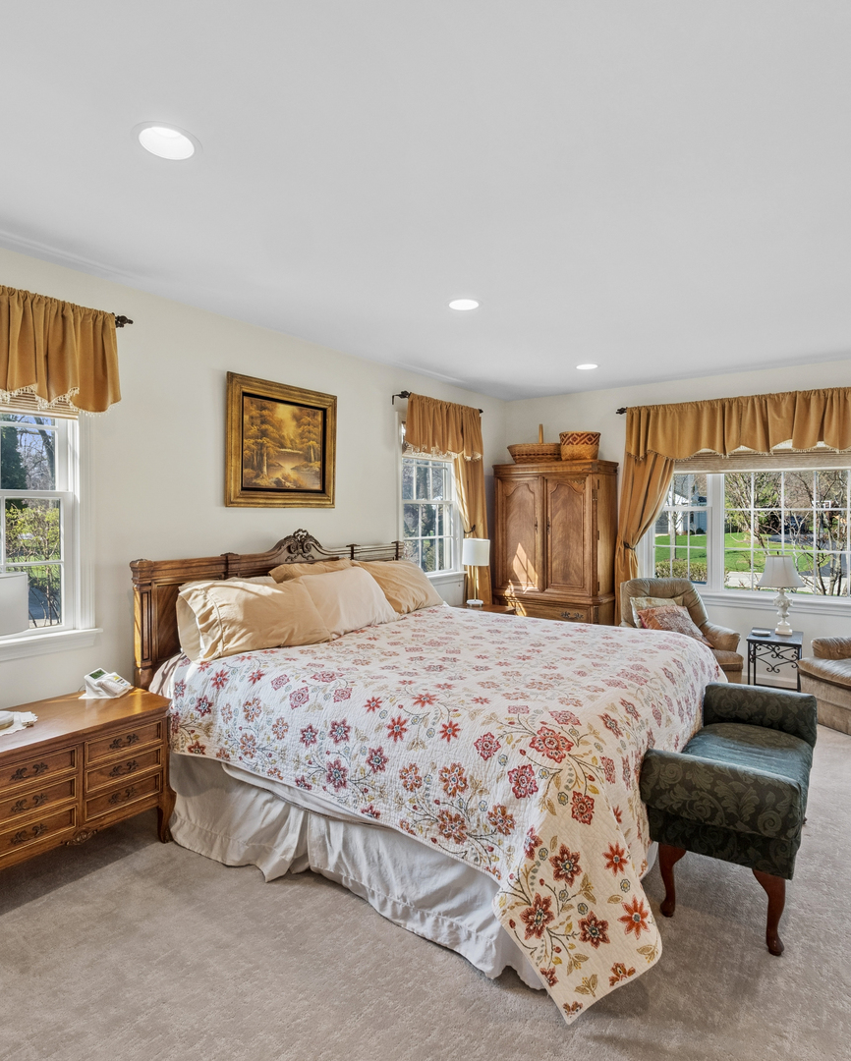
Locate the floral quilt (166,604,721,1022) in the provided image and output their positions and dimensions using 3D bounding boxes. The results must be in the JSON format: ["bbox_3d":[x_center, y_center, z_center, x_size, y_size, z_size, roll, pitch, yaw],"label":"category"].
[{"bbox_3d":[0.232,0.888,2.764,1.800,0.710,2.080,0,1,34],"label":"floral quilt"}]

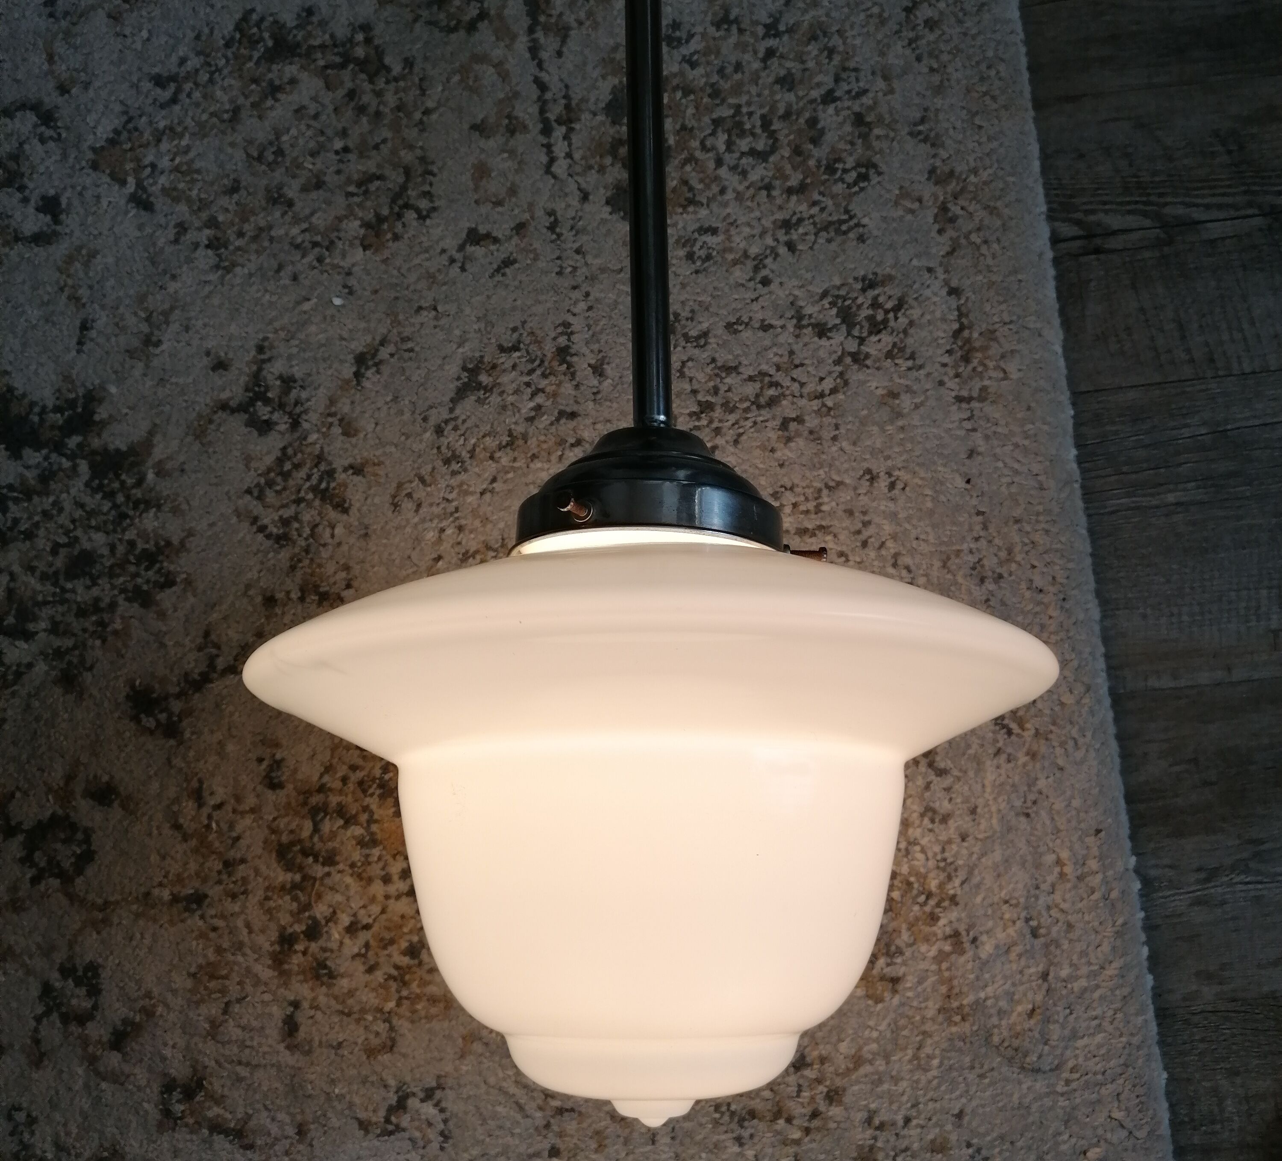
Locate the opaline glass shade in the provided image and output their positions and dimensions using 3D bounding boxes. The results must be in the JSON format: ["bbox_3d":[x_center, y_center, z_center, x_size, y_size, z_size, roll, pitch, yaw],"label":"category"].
[{"bbox_3d":[0.004,0.090,0.509,0.305,0.305,0.222,0,76,0],"label":"opaline glass shade"}]

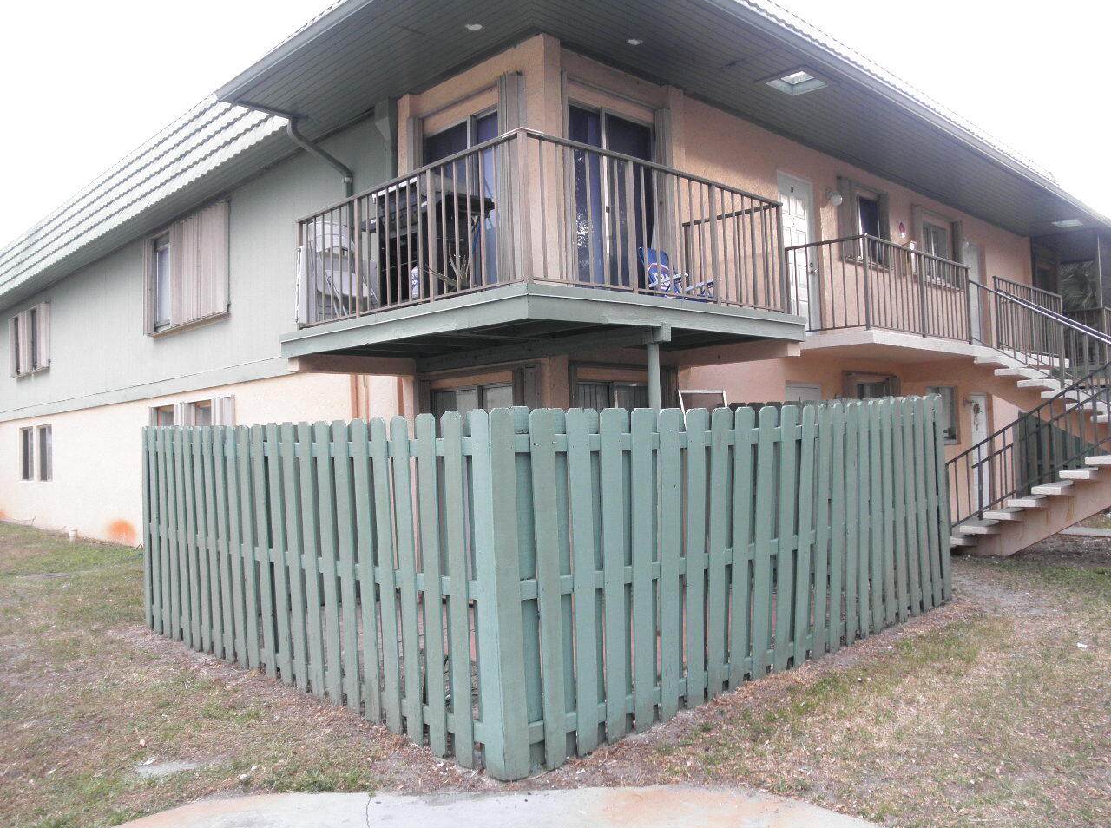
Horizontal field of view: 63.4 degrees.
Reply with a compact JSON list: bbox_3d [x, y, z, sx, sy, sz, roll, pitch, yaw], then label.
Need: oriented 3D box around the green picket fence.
[{"bbox_3d":[-0.110,0.899,7.776,4.742,1.786,5.122,-3,-1,44],"label":"green picket fence"}]

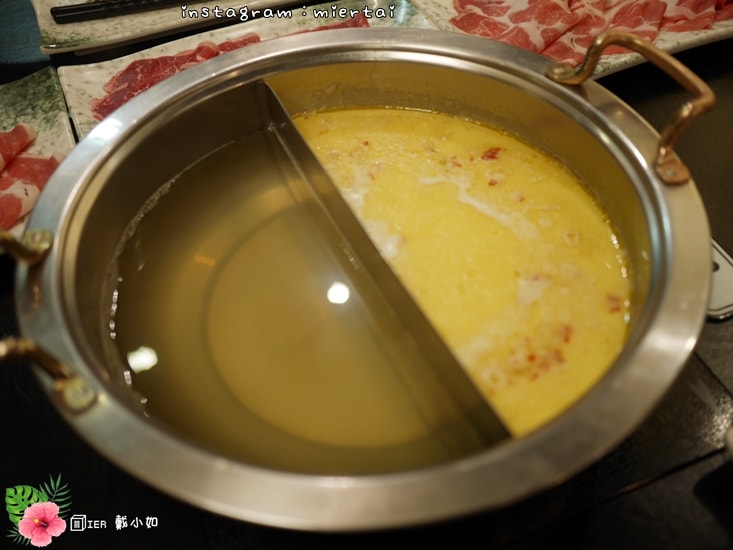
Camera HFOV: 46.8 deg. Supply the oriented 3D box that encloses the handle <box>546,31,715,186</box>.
[{"bbox_3d":[0.144,-0.098,0.449,0.046,0.028,0.111,-20,50,-15],"label":"handle"}]

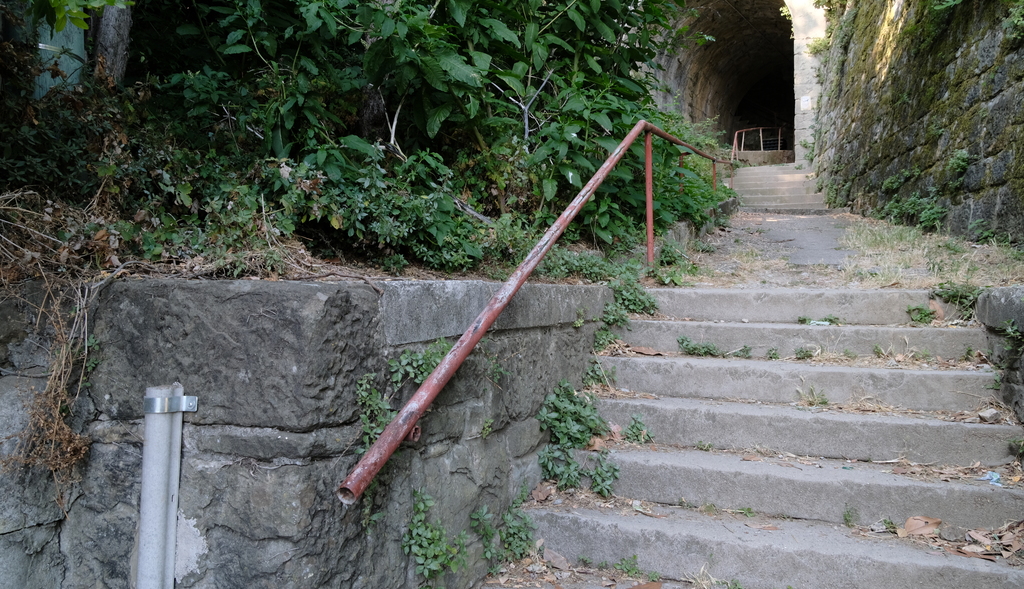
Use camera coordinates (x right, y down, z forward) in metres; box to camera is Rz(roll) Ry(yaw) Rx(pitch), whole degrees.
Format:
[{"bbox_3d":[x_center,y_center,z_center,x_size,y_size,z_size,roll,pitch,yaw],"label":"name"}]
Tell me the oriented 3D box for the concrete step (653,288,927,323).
[{"bbox_3d":[1.361,0.073,3.730,1.349,0.170,0.300,0,-2,25],"label":"concrete step"}]

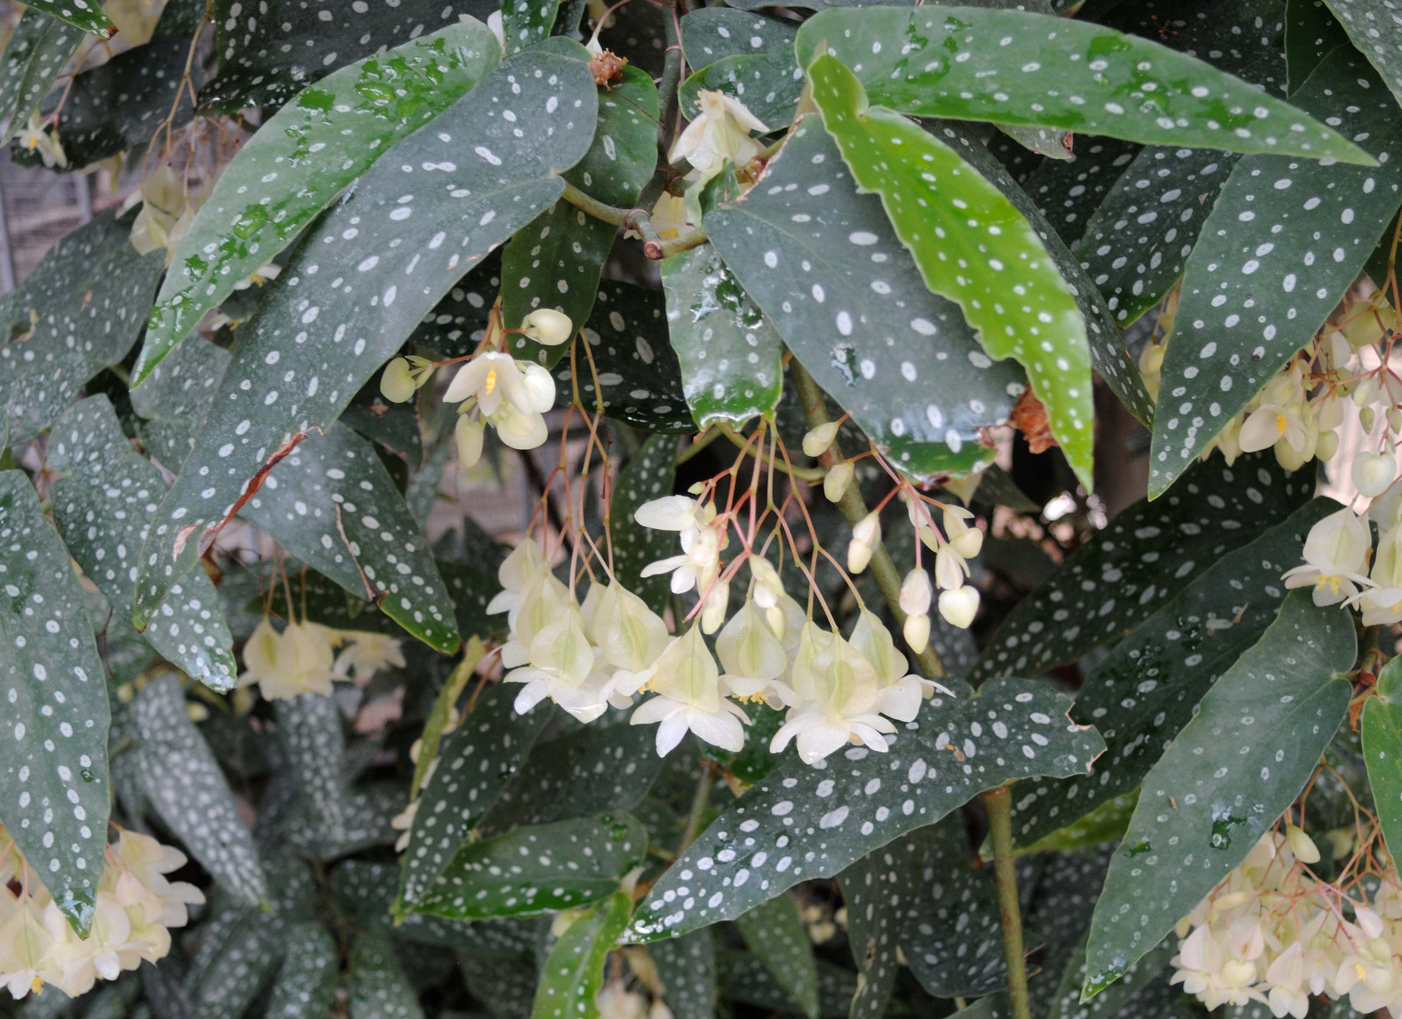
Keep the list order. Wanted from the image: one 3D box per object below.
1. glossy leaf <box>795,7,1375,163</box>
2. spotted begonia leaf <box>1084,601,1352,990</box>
[{"bbox_3d":[0.130,-0.146,0.392,0.192,0.046,0.019,8,-16,6],"label":"glossy leaf"},{"bbox_3d":[0.220,0.120,0.480,0.066,0.193,0.035,36,-12,11],"label":"spotted begonia leaf"}]

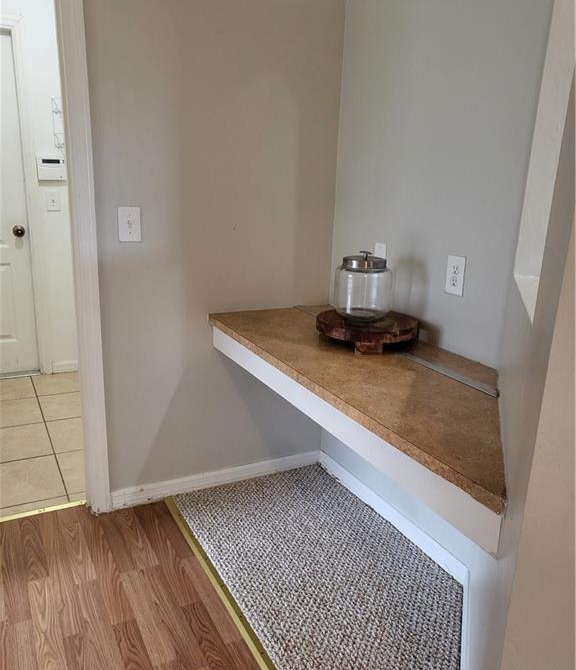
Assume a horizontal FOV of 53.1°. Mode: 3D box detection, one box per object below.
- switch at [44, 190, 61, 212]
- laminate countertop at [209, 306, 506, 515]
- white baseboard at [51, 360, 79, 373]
[{"bbox_3d":[-1.407,-0.804,3.462,0.074,0.121,0.010,-6,17,-26],"label":"switch"},{"bbox_3d":[0.281,0.100,1.764,0.547,0.039,1.467,-6,18,-28],"label":"laminate countertop"},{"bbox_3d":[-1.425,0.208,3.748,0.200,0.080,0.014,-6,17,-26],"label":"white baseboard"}]

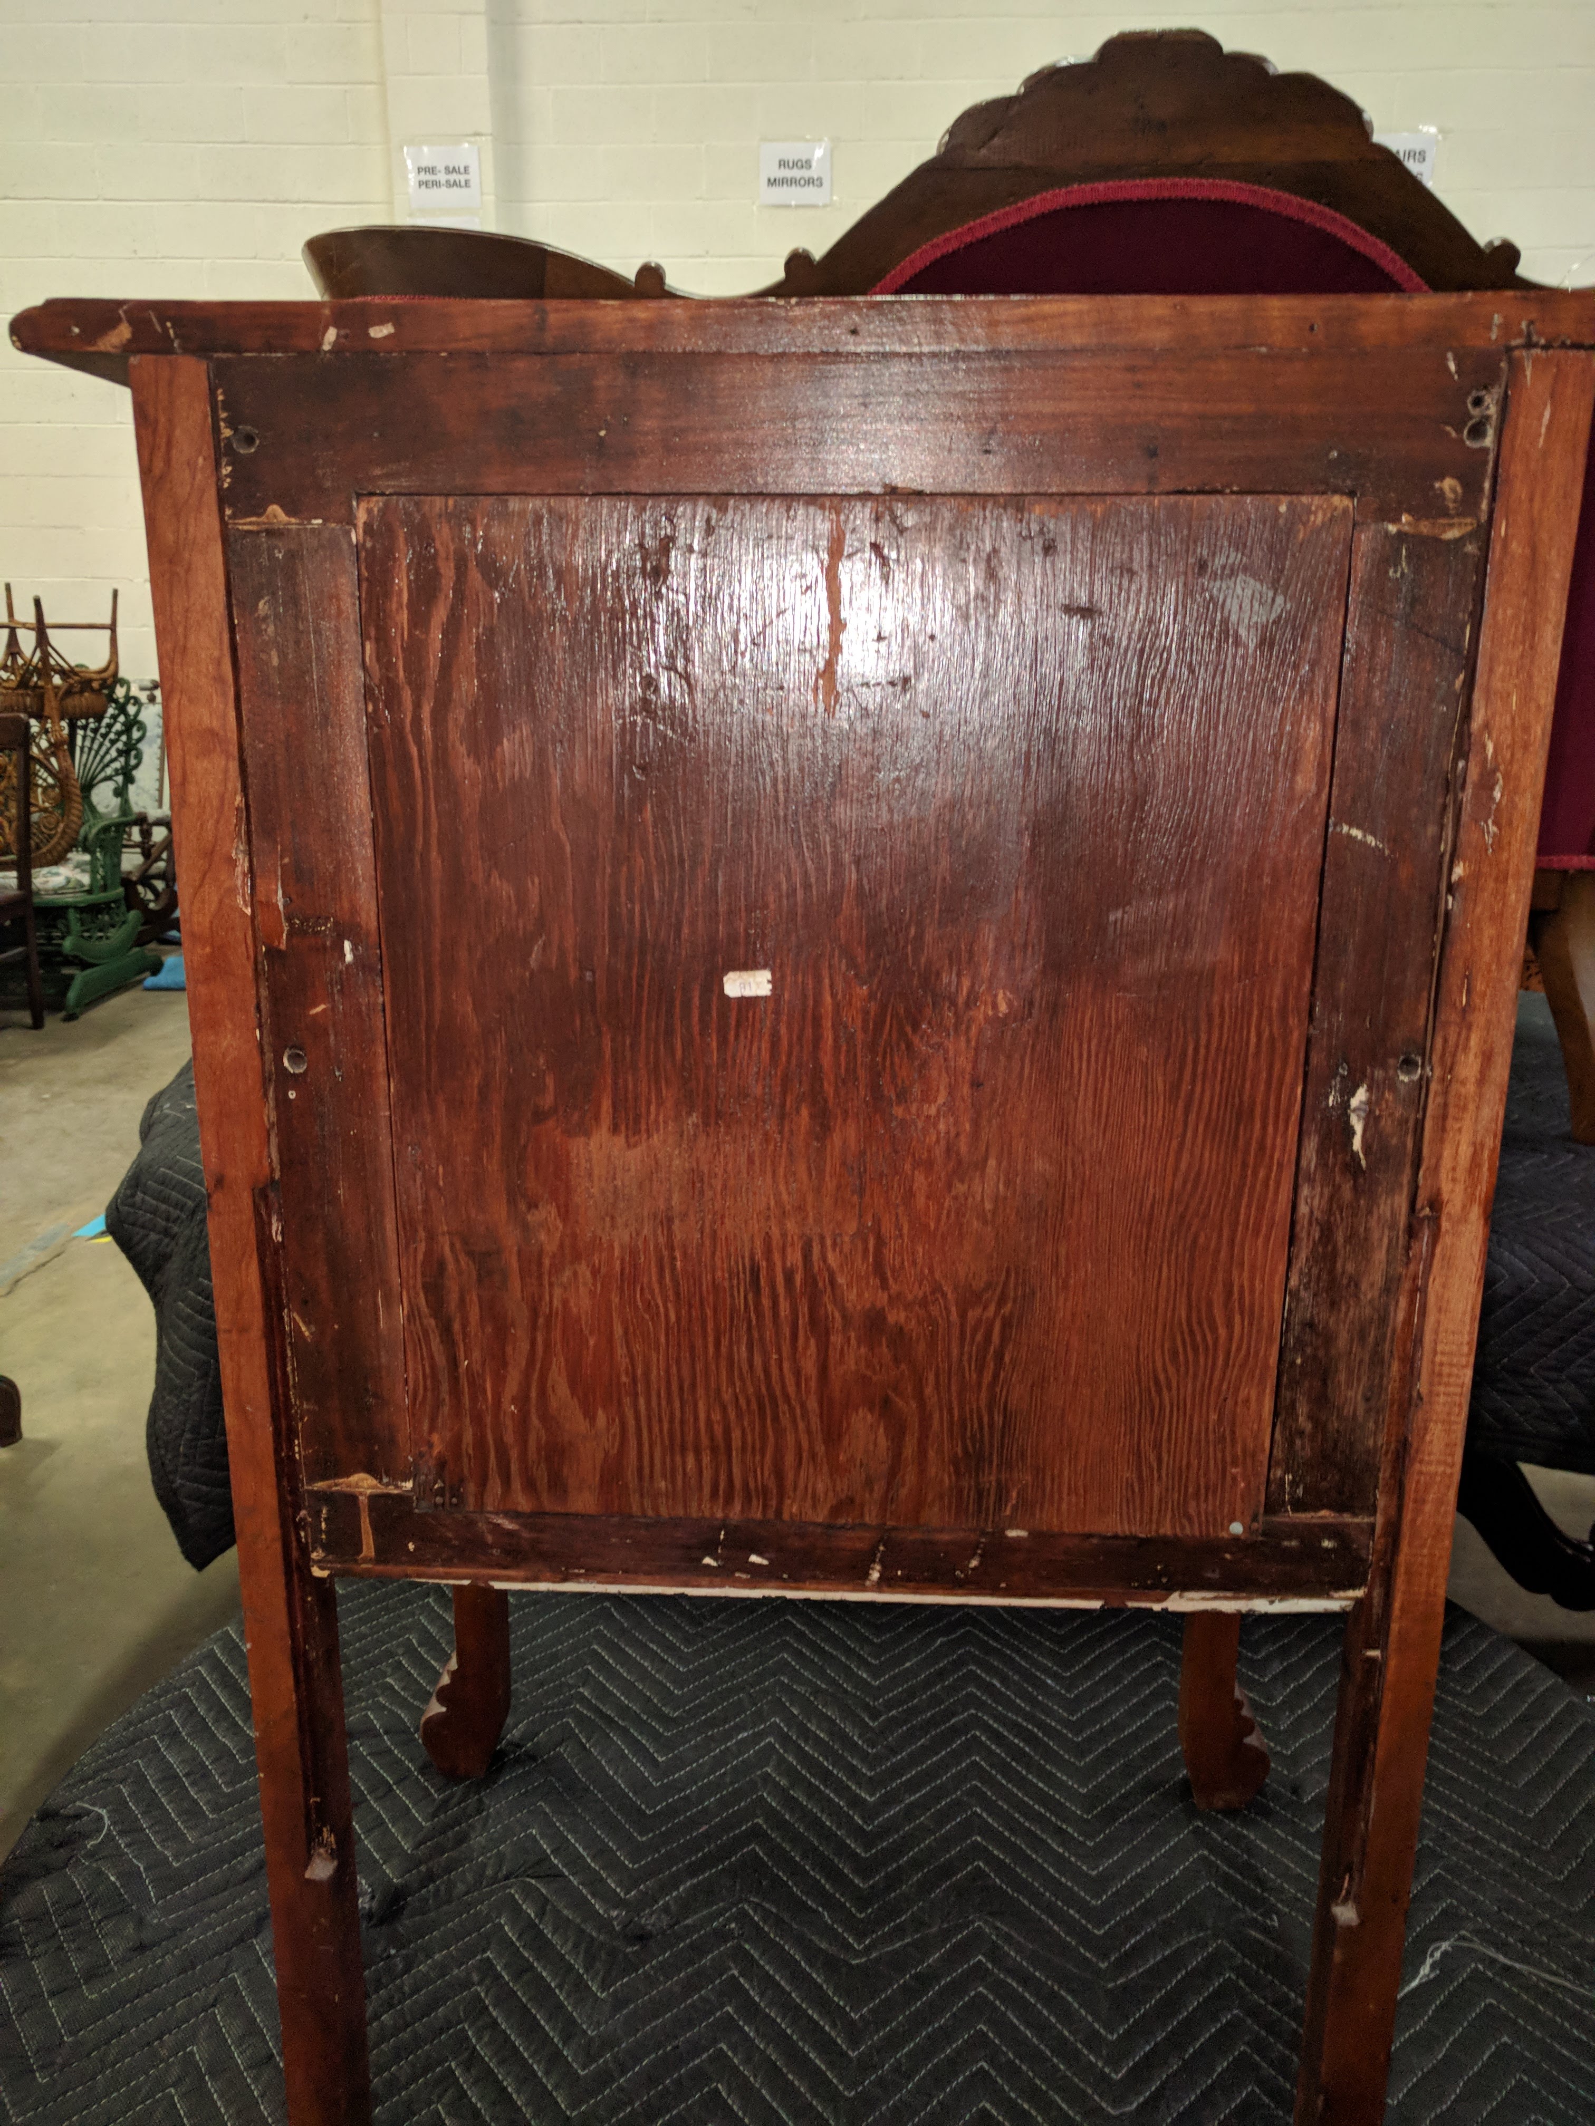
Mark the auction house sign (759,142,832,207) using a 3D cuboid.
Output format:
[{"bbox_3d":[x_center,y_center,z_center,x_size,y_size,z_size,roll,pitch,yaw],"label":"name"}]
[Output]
[{"bbox_3d":[-0.008,-3.523,6.330,0.279,0.216,0.010,1,16,2],"label":"auction house sign"}]

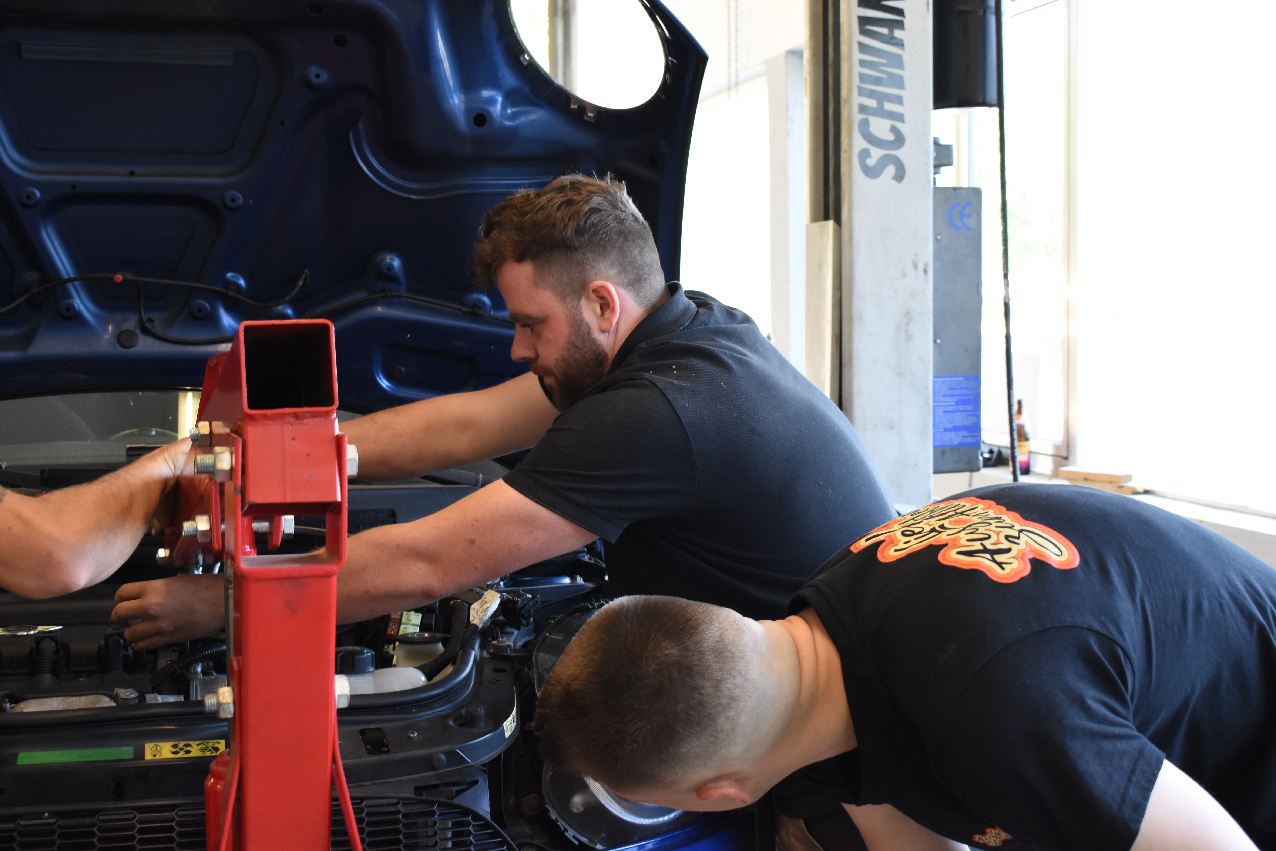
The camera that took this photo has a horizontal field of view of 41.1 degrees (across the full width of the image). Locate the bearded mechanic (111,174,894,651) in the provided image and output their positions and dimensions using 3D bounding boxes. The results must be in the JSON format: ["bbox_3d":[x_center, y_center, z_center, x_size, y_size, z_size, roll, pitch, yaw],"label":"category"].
[{"bbox_3d":[-0.060,0.445,2.060,1.030,1.460,0.560,1,2,17],"label":"bearded mechanic"}]

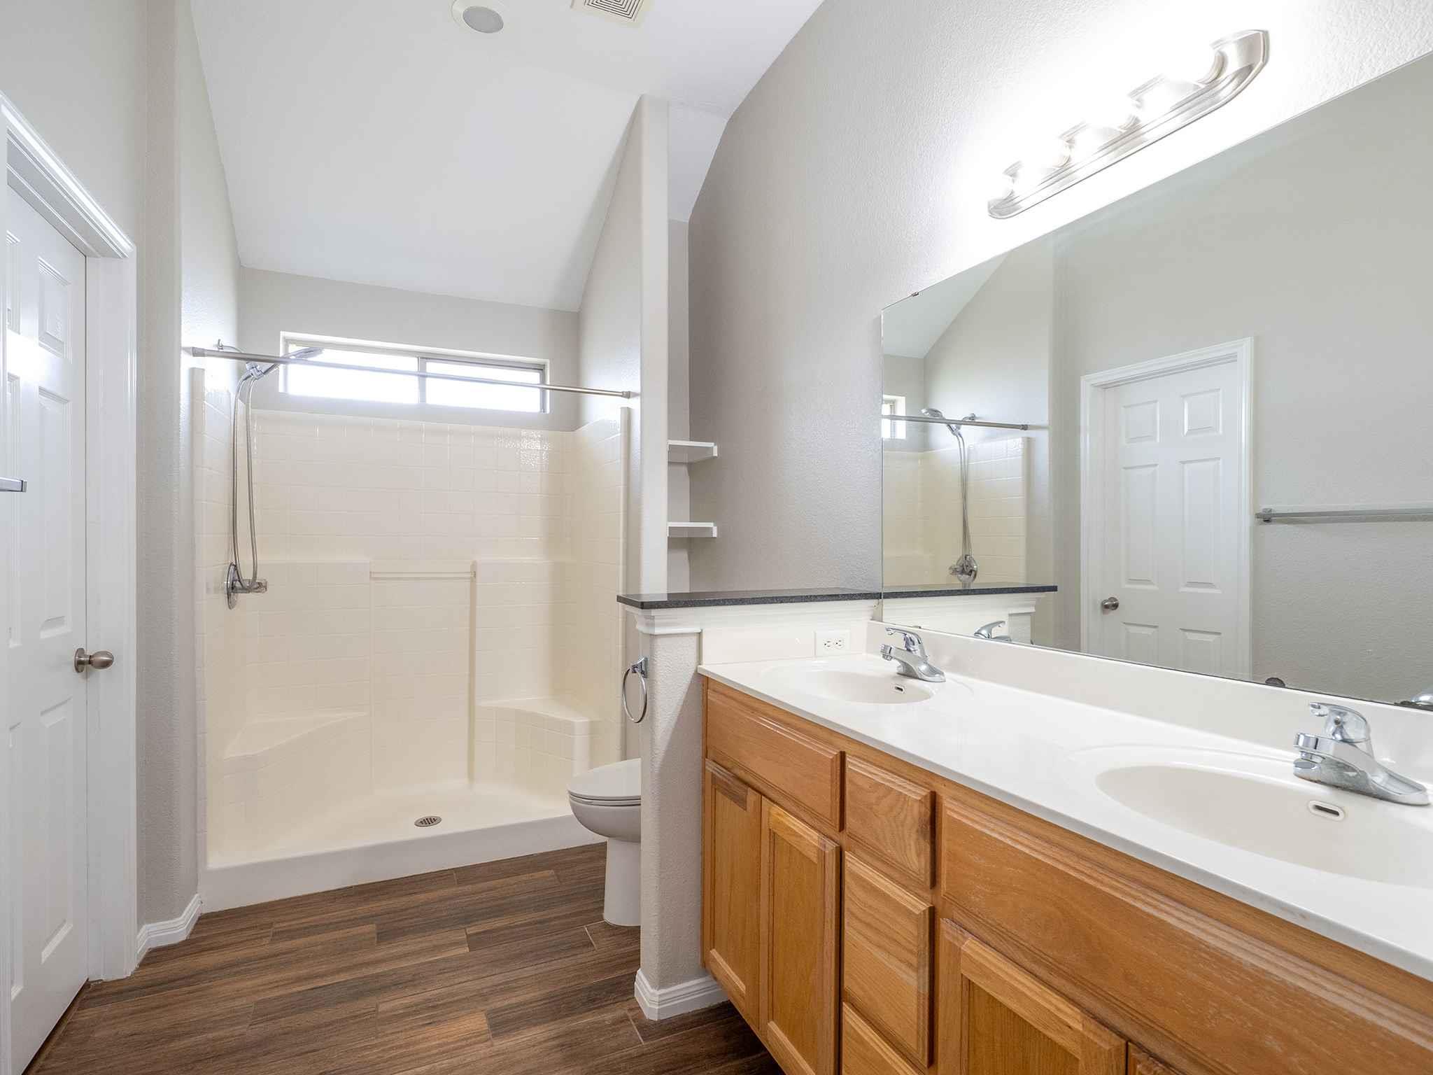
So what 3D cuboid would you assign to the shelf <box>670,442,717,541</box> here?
[{"bbox_3d":[-0.168,-0.201,3.309,0.220,0.405,0.290,0,0,-24],"label":"shelf"}]

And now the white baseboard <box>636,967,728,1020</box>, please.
[{"bbox_3d":[-0.098,1.218,2.038,0.235,0.078,0.137,0,0,-24],"label":"white baseboard"}]

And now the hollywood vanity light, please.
[{"bbox_3d":[0.713,-0.789,1.455,0.120,0.120,0.608,0,0,-24],"label":"hollywood vanity light"}]

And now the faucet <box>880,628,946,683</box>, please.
[{"bbox_3d":[0.469,0.285,1.840,0.155,0.125,0.155,0,0,-24],"label":"faucet"}]

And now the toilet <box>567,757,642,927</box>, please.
[{"bbox_3d":[-0.151,0.889,2.601,0.735,0.740,0.440,0,0,-24],"label":"toilet"}]

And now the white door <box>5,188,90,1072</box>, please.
[{"bbox_3d":[-1.657,0.226,1.784,0.042,2.032,0.711,0,0,-24],"label":"white door"}]

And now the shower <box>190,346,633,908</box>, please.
[{"bbox_3d":[-1.223,0.326,3.193,1.525,1.870,0.850,0,0,-24],"label":"shower"}]

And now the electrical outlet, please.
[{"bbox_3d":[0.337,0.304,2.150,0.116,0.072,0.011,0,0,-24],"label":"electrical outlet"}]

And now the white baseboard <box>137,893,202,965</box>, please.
[{"bbox_3d":[-1.722,1.219,2.332,0.110,0.078,0.330,0,0,-24],"label":"white baseboard"}]

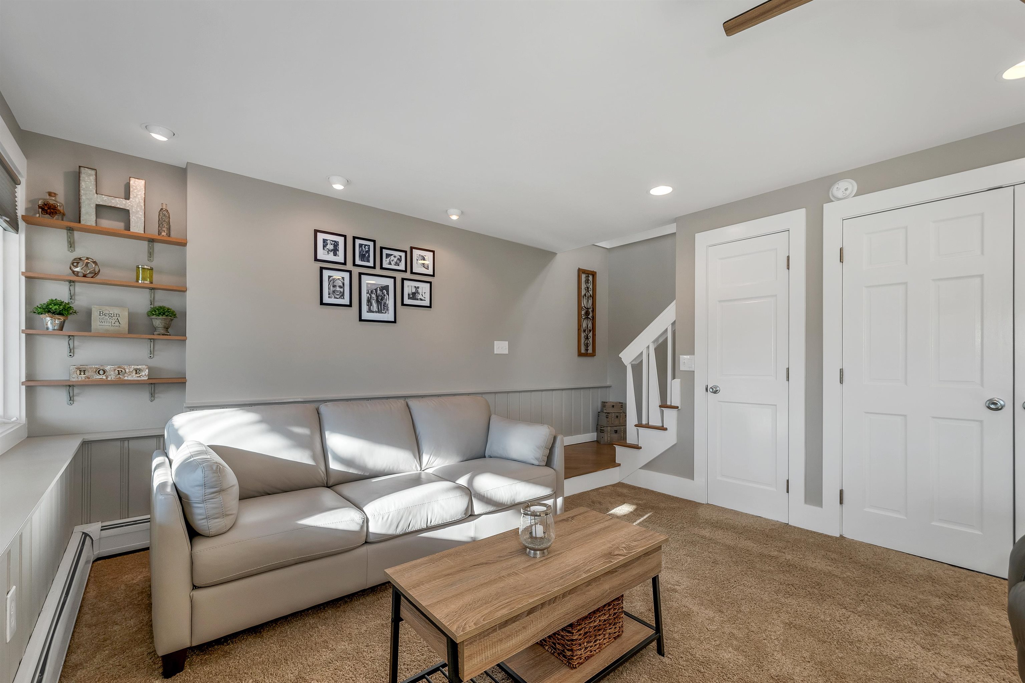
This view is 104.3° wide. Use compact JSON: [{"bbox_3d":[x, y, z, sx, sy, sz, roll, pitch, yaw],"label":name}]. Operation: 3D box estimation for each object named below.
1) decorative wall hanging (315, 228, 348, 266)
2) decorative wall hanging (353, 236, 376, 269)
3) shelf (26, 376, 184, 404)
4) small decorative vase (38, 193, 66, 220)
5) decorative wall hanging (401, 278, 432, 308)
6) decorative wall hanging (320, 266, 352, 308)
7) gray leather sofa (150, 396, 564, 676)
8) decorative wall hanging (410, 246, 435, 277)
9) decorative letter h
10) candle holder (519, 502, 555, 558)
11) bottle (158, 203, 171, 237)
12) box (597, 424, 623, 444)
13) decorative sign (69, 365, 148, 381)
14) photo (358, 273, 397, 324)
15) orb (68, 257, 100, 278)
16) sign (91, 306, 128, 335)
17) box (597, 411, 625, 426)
[{"bbox_3d":[-1.373,-0.709,3.019,0.230,0.230,0.022,2,-3,-38],"label":"decorative wall hanging"},{"bbox_3d":[-1.159,-0.693,3.129,0.178,0.231,0.022,1,-2,-38],"label":"decorative wall hanging"},{"bbox_3d":[-2.344,0.295,2.335,0.667,0.149,0.130,2,-3,-38],"label":"shelf"},{"bbox_3d":[-2.533,-0.740,2.190,0.098,0.163,0.085,2,-3,-38],"label":"small decorative vase"},{"bbox_3d":[-0.821,-0.415,3.451,0.281,0.233,0.022,2,-3,-38],"label":"decorative wall hanging"},{"bbox_3d":[-1.341,-0.412,3.044,0.230,0.282,0.022,2,-3,-38],"label":"decorative wall hanging"},{"bbox_3d":[-0.743,0.807,2.407,2.020,0.860,0.929,2,-3,-38],"label":"gray leather sofa"},{"bbox_3d":[-0.778,-0.694,3.485,0.231,0.231,0.022,2,-3,-38],"label":"decorative wall hanging"},{"bbox_3d":[-2.331,-0.812,2.331,0.275,0.318,0.045,2,-3,-38],"label":"decorative letter h"},{"bbox_3d":[0.090,0.685,1.446,0.131,0.161,0.131,0,-2,0],"label":"candle holder"},{"bbox_3d":[-2.121,-0.735,2.433,0.059,0.216,0.059,1,-2,-38],"label":"bottle"},{"bbox_3d":[1.216,1.115,4.838,0.345,0.208,0.220,0,-2,-4],"label":"box"},{"bbox_3d":[-2.286,0.179,2.270,0.314,0.083,0.030,1,-2,-38],"label":"decorative sign"},{"bbox_3d":[-1.088,-0.348,3.242,0.304,0.383,0.022,2,-3,-38],"label":"photo"},{"bbox_3d":[-2.387,-0.410,2.221,0.118,0.118,0.118,1,-2,-38],"label":"orb"},{"bbox_3d":[-2.309,-0.123,2.289,0.149,0.155,0.035,1,-2,-38],"label":"sign"},{"bbox_3d":[1.220,0.936,4.831,0.289,0.163,0.201,0,-2,-13],"label":"box"}]

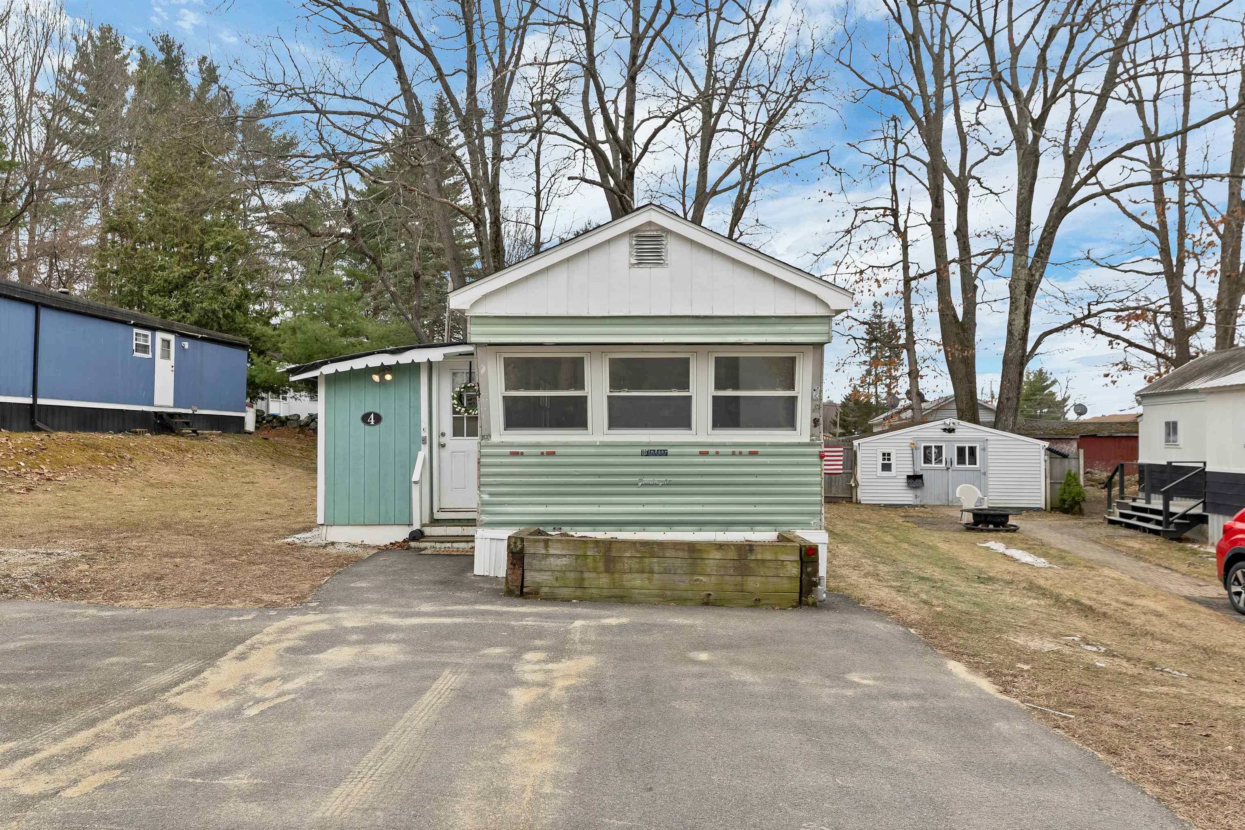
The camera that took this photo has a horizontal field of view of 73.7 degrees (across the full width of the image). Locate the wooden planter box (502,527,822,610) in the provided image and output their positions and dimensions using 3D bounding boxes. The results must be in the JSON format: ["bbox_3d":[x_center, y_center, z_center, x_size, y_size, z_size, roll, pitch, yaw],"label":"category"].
[{"bbox_3d":[0.375,1.400,7.860,2.750,0.570,1.030,0,-1,4],"label":"wooden planter box"}]

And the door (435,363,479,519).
[{"bbox_3d":[-2.070,0.305,11.420,0.940,2.100,0.100,0,-1,0],"label":"door"}]

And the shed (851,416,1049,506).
[{"bbox_3d":[9.600,1.400,26.000,5.200,2.500,6.000,0,-1,9],"label":"shed"}]

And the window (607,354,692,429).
[{"bbox_3d":[0.275,-0.230,8.530,0.910,0.810,0.100,0,9,0],"label":"window"}]

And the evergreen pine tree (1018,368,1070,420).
[{"bbox_3d":[24.200,0.420,48.000,3.800,6.400,3.800,0,-1,0],"label":"evergreen pine tree"}]

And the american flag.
[{"bbox_3d":[5.640,1.295,23.400,1.200,0.800,0.040,0,-1,5],"label":"american flag"}]

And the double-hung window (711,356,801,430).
[{"bbox_3d":[1.353,-0.230,8.530,0.920,0.810,0.100,0,9,0],"label":"double-hung window"}]

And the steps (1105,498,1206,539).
[{"bbox_3d":[12.420,2.440,19.400,1.050,0.560,2.900,0,-1,8],"label":"steps"}]

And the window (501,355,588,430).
[{"bbox_3d":[-0.804,-0.235,8.530,0.920,0.810,0.100,0,9,0],"label":"window"}]

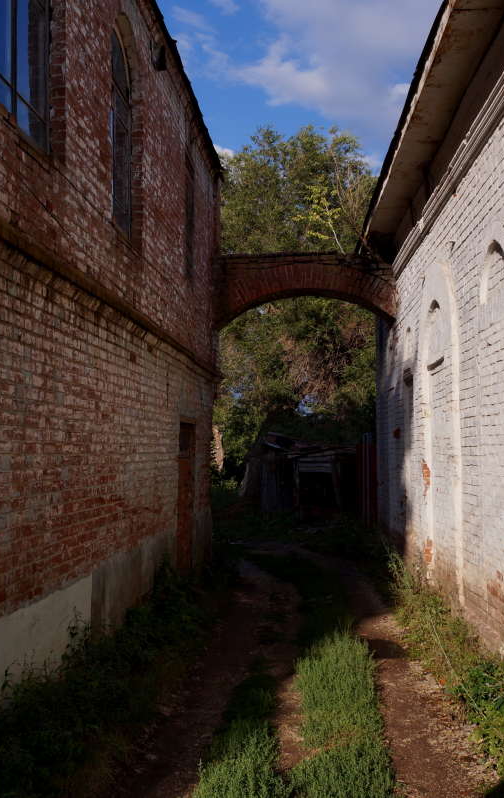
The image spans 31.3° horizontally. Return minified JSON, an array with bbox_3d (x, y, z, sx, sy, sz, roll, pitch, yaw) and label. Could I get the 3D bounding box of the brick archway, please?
[{"bbox_3d":[0.879,-1.802,15.265,3.020,1.120,0.800,-1,-3,3],"label":"brick archway"}]

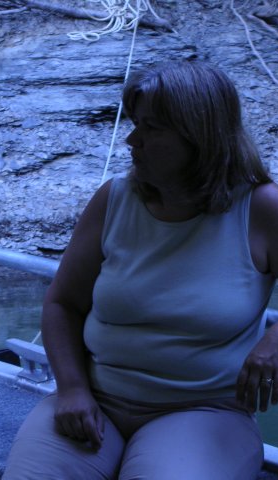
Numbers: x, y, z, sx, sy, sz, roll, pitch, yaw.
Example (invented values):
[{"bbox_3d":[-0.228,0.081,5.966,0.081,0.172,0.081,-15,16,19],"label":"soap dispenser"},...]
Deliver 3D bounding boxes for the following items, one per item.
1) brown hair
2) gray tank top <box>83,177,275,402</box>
[{"bbox_3d":[0.103,-0.185,3.300,0.260,0.265,0.220,-6,13,-24],"label":"brown hair"},{"bbox_3d":[0.075,0.088,3.350,0.360,0.410,0.280,5,13,23],"label":"gray tank top"}]

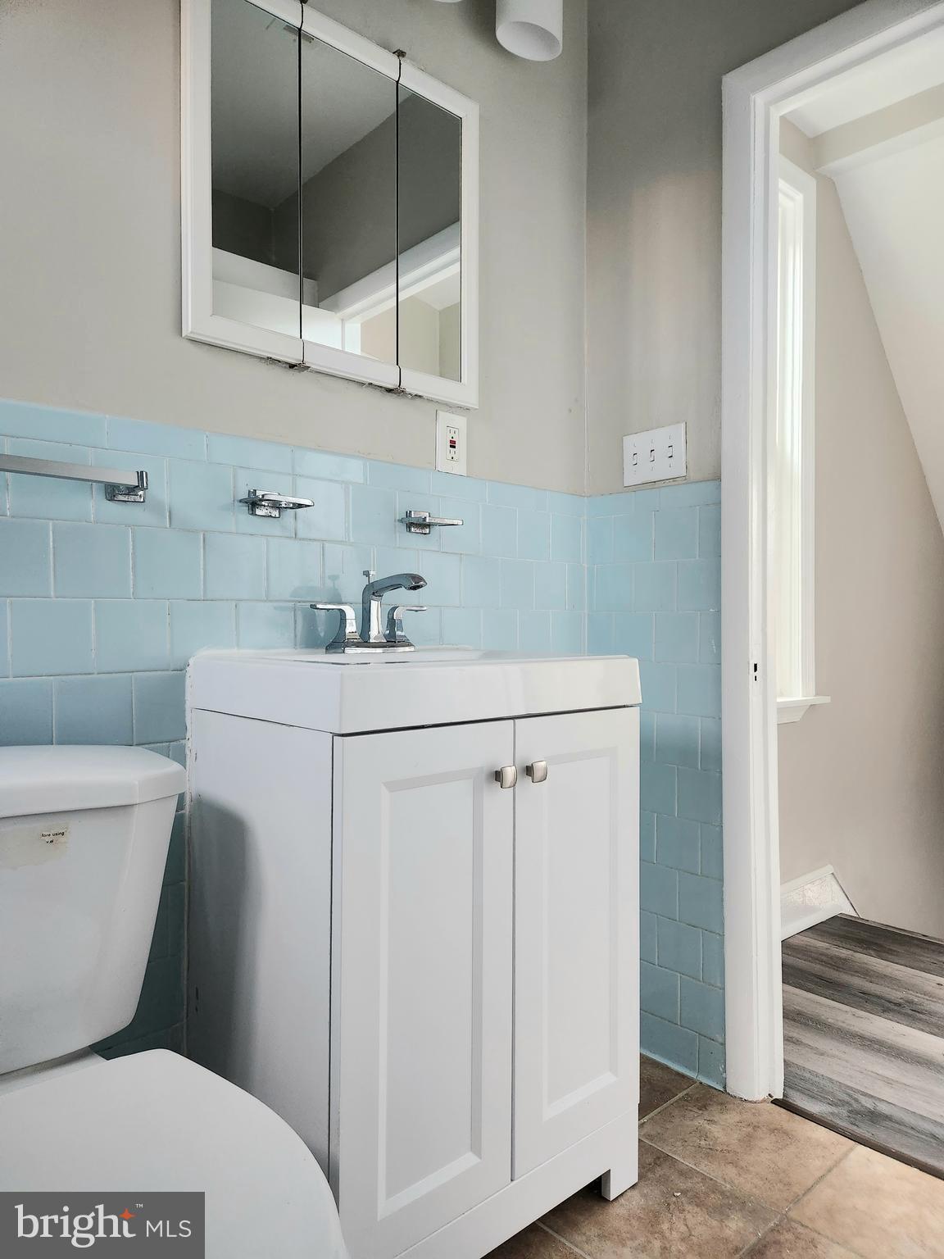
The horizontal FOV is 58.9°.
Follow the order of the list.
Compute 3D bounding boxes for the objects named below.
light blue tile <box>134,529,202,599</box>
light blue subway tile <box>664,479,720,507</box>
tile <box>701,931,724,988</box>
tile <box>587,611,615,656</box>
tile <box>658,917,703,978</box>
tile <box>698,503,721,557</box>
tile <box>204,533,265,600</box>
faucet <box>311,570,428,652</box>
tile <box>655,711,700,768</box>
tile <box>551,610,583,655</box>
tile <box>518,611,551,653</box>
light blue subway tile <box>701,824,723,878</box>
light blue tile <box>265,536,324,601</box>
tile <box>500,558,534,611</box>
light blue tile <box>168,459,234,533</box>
[{"bbox_3d":[-0.469,-0.099,1.290,0.108,0.108,0.010,0,0,-43],"label":"light blue tile"},{"bbox_3d":[0.460,-0.278,1.752,0.010,0.050,0.143,0,-1,-43],"label":"light blue subway tile"},{"bbox_3d":[0.505,0.684,1.744,0.010,0.110,0.051,0,0,-43],"label":"tile"},{"bbox_3d":[0.298,0.013,1.923,0.009,0.108,0.084,0,0,-42],"label":"tile"},{"bbox_3d":[0.440,0.670,1.762,0.009,0.108,0.108,0,0,-42],"label":"tile"},{"bbox_3d":[0.492,-0.201,1.717,0.010,0.108,0.050,0,-1,-43],"label":"tile"},{"bbox_3d":[-0.385,-0.099,1.351,0.108,0.108,0.009,0,0,-43],"label":"tile"},{"bbox_3d":[-0.133,-0.032,1.417,0.250,0.144,0.185,0,0,-43],"label":"faucet"},{"bbox_3d":[0.439,0.235,1.778,0.009,0.108,0.108,0,0,-43],"label":"tile"},{"bbox_3d":[0.217,0.016,1.919,0.108,0.108,0.010,0,-1,-43],"label":"tile"},{"bbox_3d":[0.135,0.010,1.837,0.108,0.105,0.010,0,-1,-43],"label":"tile"},{"bbox_3d":[0.491,0.452,1.707,0.009,0.108,0.057,0,0,-42],"label":"light blue subway tile"},{"bbox_3d":[-0.305,-0.098,1.428,0.108,0.108,0.009,0,0,-43],"label":"light blue tile"},{"bbox_3d":[0.097,-0.099,1.825,0.108,0.108,0.010,0,0,-43],"label":"tile"},{"bbox_3d":[-0.429,-0.209,1.329,0.108,0.108,0.010,0,0,-43],"label":"light blue tile"}]

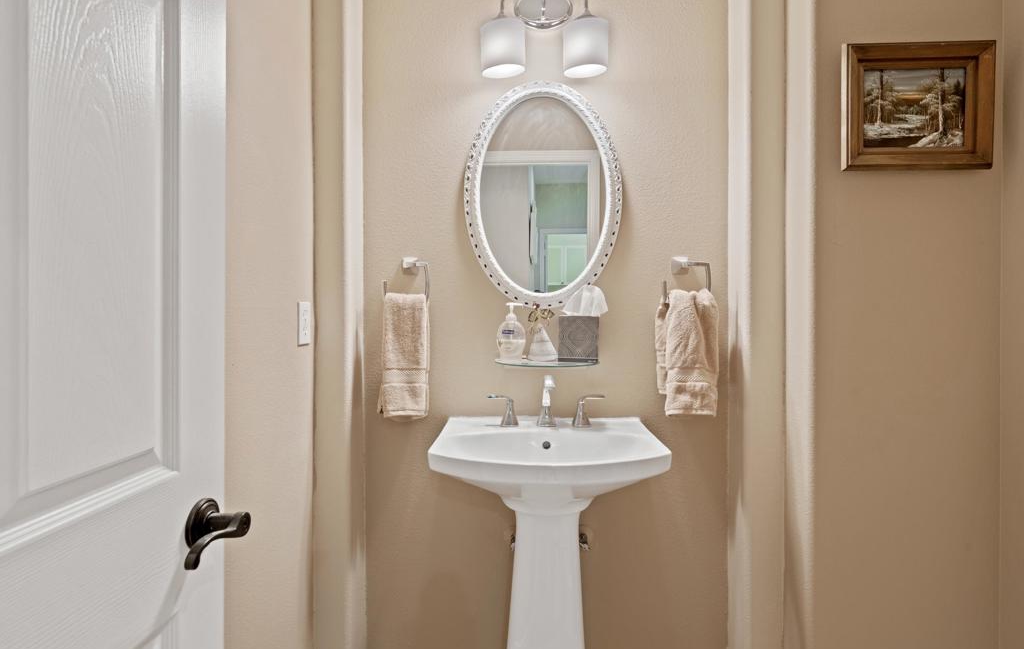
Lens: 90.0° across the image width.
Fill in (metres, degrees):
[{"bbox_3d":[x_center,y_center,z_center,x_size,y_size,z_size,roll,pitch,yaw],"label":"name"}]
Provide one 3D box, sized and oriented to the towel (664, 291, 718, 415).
[{"bbox_3d":[0.511,0.081,1.492,0.162,0.364,0.090,0,0,0],"label":"towel"}]

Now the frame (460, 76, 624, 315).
[{"bbox_3d":[0.095,-0.390,1.545,0.474,0.682,0.035,0,0,0],"label":"frame"}]

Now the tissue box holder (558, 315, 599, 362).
[{"bbox_3d":[0.192,0.042,1.503,0.113,0.132,0.112,0,0,3],"label":"tissue box holder"}]

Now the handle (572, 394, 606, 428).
[{"bbox_3d":[0.222,0.246,1.470,0.092,0.090,0.053,0,0,3],"label":"handle"}]

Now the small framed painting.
[{"bbox_3d":[0.985,-0.529,1.247,0.346,0.288,0.036,-1,3,2],"label":"small framed painting"}]

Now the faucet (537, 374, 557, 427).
[{"bbox_3d":[0.099,0.217,1.425,0.055,0.150,0.145,0,0,3],"label":"faucet"}]

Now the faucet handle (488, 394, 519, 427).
[{"bbox_3d":[-0.025,0.242,1.444,0.089,0.084,0.050,0,0,2],"label":"faucet handle"}]

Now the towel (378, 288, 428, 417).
[{"bbox_3d":[-0.328,0.096,1.528,0.150,0.382,0.080,0,0,3],"label":"towel"}]

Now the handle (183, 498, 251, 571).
[{"bbox_3d":[-0.405,0.282,0.690,0.070,0.070,0.138,0,0,2],"label":"handle"}]

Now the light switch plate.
[{"bbox_3d":[-0.560,-0.001,1.383,0.008,0.115,0.071,0,0,3],"label":"light switch plate"}]

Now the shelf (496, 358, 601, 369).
[{"bbox_3d":[0.103,0.113,1.502,0.312,0.008,0.130,0,0,3],"label":"shelf"}]

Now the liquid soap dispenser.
[{"bbox_3d":[-0.001,0.020,1.490,0.084,0.165,0.050,0,0,9],"label":"liquid soap dispenser"}]

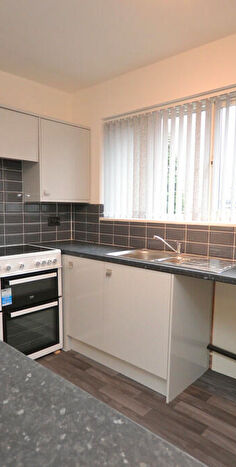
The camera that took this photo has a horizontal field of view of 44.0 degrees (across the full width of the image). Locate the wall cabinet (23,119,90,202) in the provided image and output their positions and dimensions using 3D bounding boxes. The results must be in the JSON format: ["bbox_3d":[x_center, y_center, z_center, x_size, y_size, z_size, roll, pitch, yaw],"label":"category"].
[{"bbox_3d":[-0.609,-0.698,2.969,0.300,0.770,0.627,5,6,40],"label":"wall cabinet"}]

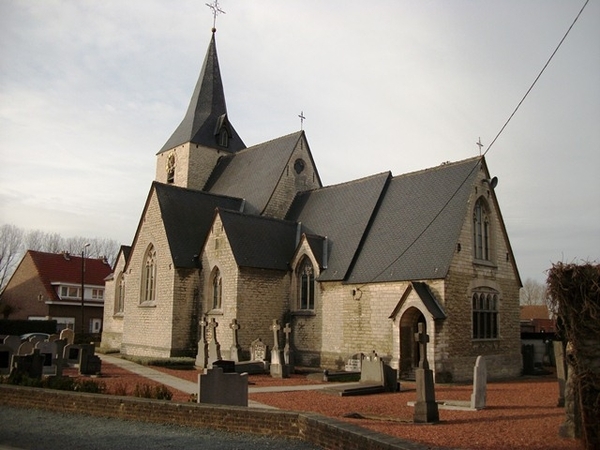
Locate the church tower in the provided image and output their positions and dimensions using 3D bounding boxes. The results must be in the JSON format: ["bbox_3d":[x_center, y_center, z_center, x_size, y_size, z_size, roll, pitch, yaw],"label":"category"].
[{"bbox_3d":[-5.972,-2.705,34.634,4.340,20.360,4.340,9,-13,-41],"label":"church tower"}]

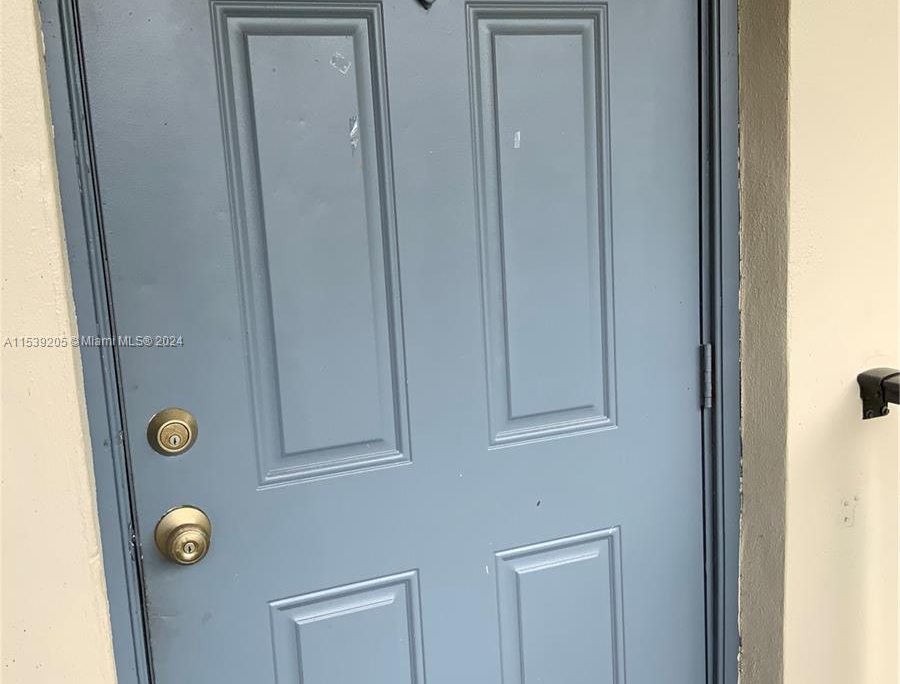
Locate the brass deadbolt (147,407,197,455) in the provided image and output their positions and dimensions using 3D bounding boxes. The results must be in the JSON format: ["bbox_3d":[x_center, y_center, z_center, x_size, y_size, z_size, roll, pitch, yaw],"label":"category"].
[{"bbox_3d":[-0.364,0.122,1.328,0.066,0.066,0.024,-7,11,-21],"label":"brass deadbolt"}]

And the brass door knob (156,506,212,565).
[{"bbox_3d":[-0.350,0.262,1.335,0.073,0.073,0.063,-7,11,-21],"label":"brass door knob"}]

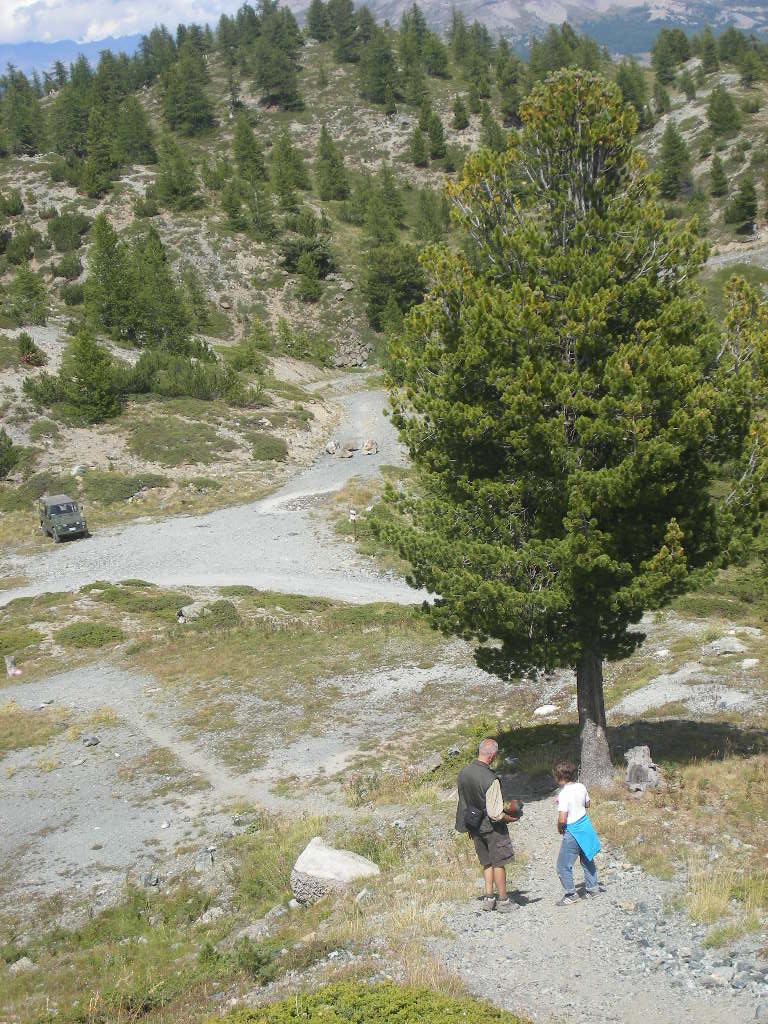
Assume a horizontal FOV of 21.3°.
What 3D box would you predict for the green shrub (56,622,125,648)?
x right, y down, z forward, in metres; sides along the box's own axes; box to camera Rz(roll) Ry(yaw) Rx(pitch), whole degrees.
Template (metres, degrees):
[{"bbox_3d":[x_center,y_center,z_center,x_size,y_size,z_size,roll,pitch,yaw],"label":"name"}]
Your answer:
[{"bbox_3d":[-9.203,3.872,64.000,2.100,0.600,1.800,0,11,0],"label":"green shrub"}]

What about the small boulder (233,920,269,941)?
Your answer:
[{"bbox_3d":[-1.350,4.275,20.800,0.350,0.180,0.280,0,11,0],"label":"small boulder"}]

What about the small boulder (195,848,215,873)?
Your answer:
[{"bbox_3d":[-2.066,4.012,23.500,0.240,0.210,0.220,0,11,0],"label":"small boulder"}]

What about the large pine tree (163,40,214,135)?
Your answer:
[{"bbox_3d":[-21.838,-47.419,228.000,5.700,10.400,5.700,0,11,0],"label":"large pine tree"}]

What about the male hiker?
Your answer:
[{"bbox_3d":[1.018,3.046,19.950,0.500,1.720,0.500,-9,14,-39],"label":"male hiker"}]

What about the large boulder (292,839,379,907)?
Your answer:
[{"bbox_3d":[-0.498,3.747,21.300,0.920,0.540,0.680,0,11,0],"label":"large boulder"}]

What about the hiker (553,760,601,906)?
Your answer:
[{"bbox_3d":[1.990,3.324,21.100,0.400,1.530,0.480,10,15,42],"label":"hiker"}]

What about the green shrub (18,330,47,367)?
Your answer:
[{"bbox_3d":[-20.198,-9.378,117.000,1.700,1.900,1.600,0,11,0],"label":"green shrub"}]

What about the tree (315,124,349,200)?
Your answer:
[{"bbox_3d":[-5.144,-34.246,200.000,3.300,7.400,3.300,0,11,0],"label":"tree"}]

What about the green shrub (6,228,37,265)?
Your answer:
[{"bbox_3d":[-24.387,-17.827,137.000,2.100,2.200,2.000,0,11,0],"label":"green shrub"}]

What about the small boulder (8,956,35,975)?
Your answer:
[{"bbox_3d":[-3.694,4.621,20.800,0.270,0.150,0.220,0,11,0],"label":"small boulder"}]

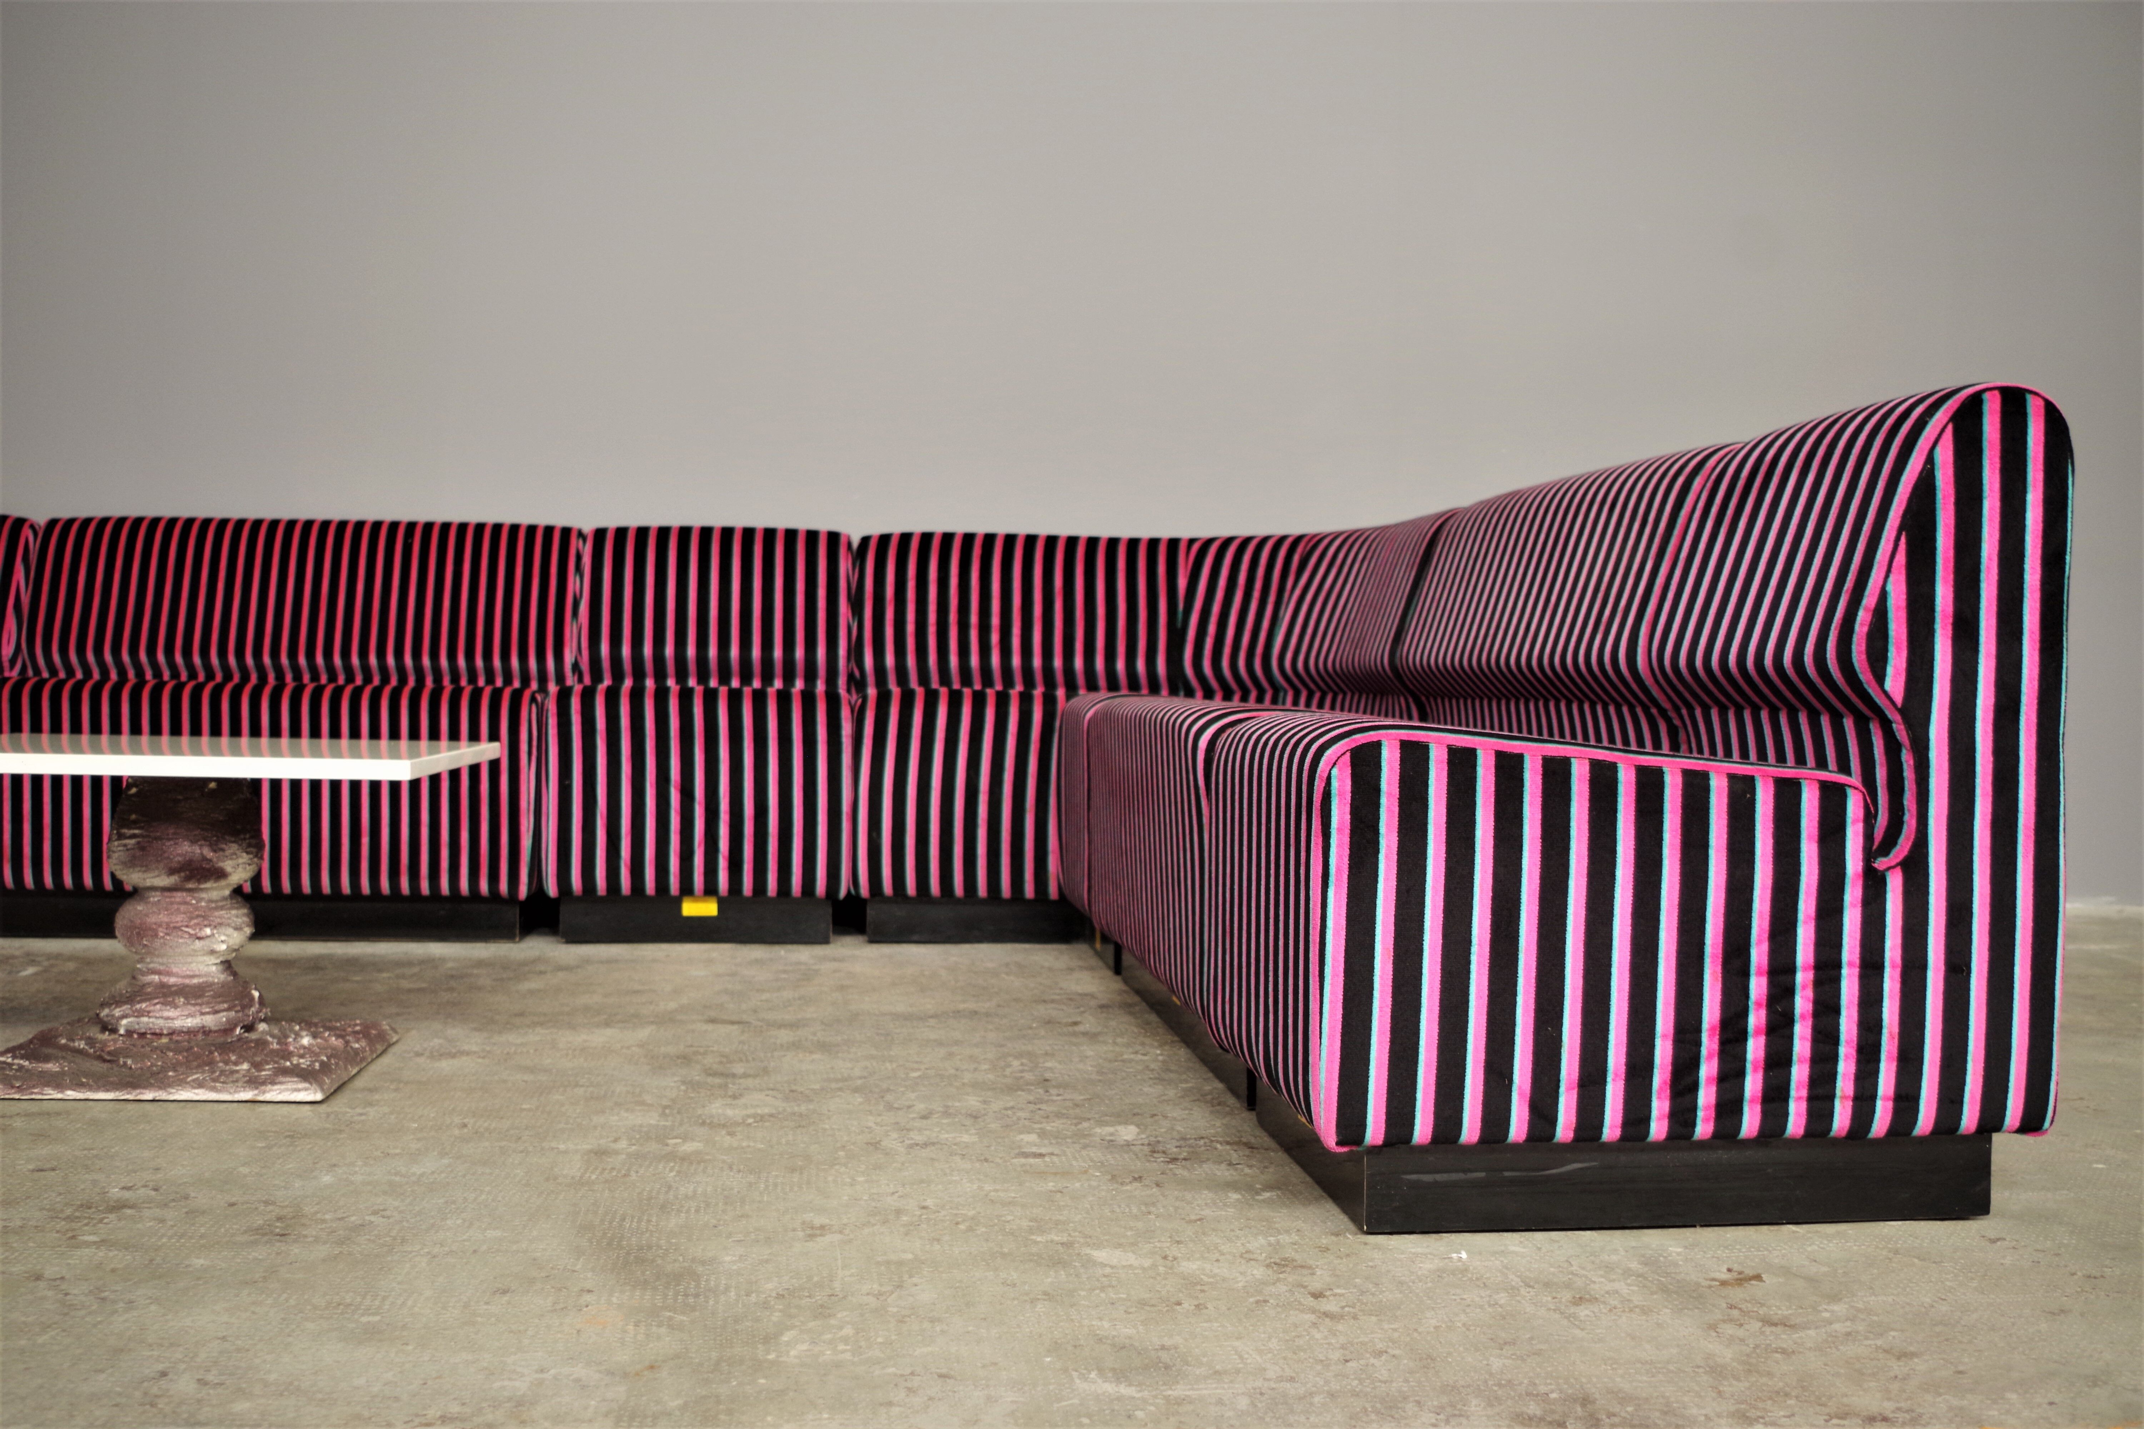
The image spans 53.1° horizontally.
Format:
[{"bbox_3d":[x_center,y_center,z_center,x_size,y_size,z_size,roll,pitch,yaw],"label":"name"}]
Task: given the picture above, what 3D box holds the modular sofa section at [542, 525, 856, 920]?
[{"bbox_3d":[-0.719,-0.016,4.261,0.562,0.743,0.724,0,1,-7],"label":"modular sofa section"}]

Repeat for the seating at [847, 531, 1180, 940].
[{"bbox_3d":[-0.075,-0.011,4.339,0.735,0.743,0.724,0,1,-7],"label":"seating"}]

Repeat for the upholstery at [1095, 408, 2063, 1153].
[{"bbox_3d":[0.484,0.033,2.774,0.722,0.743,1.627,0,1,-7],"label":"upholstery"}]

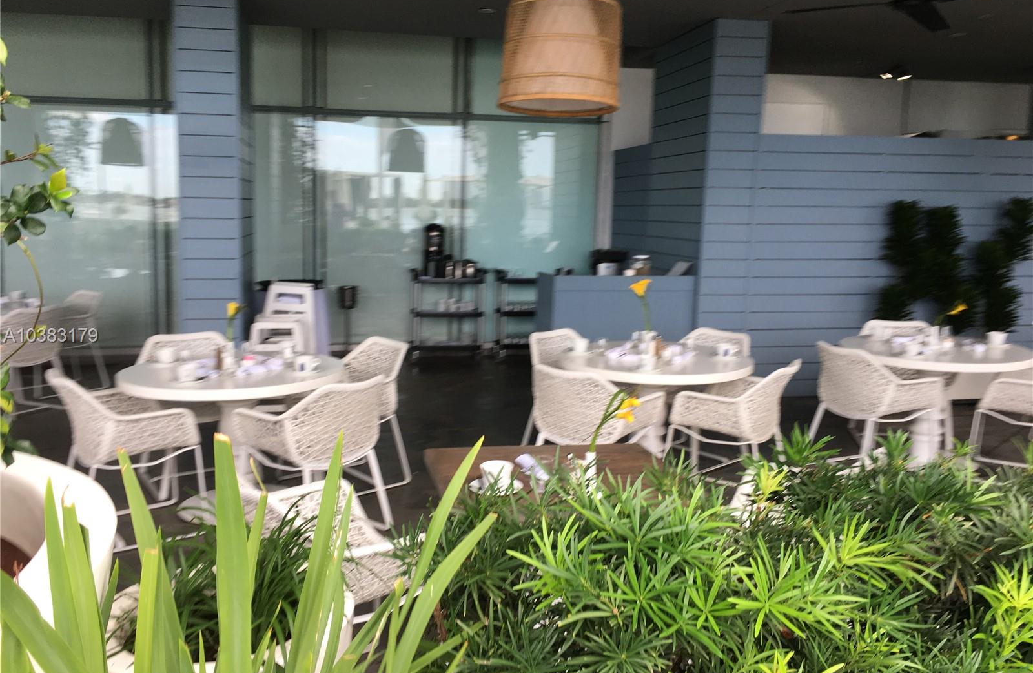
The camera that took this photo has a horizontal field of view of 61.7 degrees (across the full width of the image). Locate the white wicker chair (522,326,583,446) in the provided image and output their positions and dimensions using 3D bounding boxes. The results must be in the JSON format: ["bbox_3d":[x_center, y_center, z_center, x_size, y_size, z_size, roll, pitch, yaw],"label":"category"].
[{"bbox_3d":[0.434,0.399,5.616,0.640,0.820,0.610,-7,11,-42],"label":"white wicker chair"}]

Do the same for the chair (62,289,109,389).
[{"bbox_3d":[-3.961,0.041,7.531,0.621,0.808,0.606,6,10,35],"label":"chair"}]

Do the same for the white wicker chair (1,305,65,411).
[{"bbox_3d":[-3.872,0.173,6.659,0.610,0.820,0.640,4,9,18],"label":"white wicker chair"}]

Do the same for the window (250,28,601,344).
[{"bbox_3d":[-0.929,-1.574,9.521,3.821,3.344,0.120,-1,9,-11],"label":"window"}]

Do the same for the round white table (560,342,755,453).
[{"bbox_3d":[0.815,0.495,5.216,1.150,0.761,1.150,1,8,0],"label":"round white table"}]

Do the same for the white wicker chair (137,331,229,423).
[{"bbox_3d":[-1.884,0.436,5.113,0.640,0.820,0.610,-5,10,-33],"label":"white wicker chair"}]

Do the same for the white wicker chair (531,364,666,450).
[{"bbox_3d":[0.408,0.512,4.604,0.621,0.808,0.606,7,10,36],"label":"white wicker chair"}]

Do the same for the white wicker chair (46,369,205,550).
[{"bbox_3d":[-1.927,0.557,4.298,0.610,0.820,0.640,-6,11,-39],"label":"white wicker chair"}]

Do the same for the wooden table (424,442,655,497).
[{"bbox_3d":[0.124,0.815,2.754,0.778,0.752,0.788,-1,9,-9],"label":"wooden table"}]

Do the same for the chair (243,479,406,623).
[{"bbox_3d":[-0.624,0.775,2.792,0.606,0.808,0.621,-5,10,-34],"label":"chair"}]

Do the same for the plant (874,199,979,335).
[{"bbox_3d":[3.584,-0.543,7.556,0.820,1.261,0.420,-1,9,-11],"label":"plant"}]

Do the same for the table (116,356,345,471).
[{"bbox_3d":[-1.464,0.533,4.555,1.131,0.752,1.131,0,9,0],"label":"table"}]

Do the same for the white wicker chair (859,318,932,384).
[{"bbox_3d":[2.843,0.326,6.372,0.640,0.820,0.610,2,9,9],"label":"white wicker chair"}]

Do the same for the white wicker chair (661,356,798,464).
[{"bbox_3d":[1.187,0.496,4.747,0.606,0.808,0.621,6,10,32],"label":"white wicker chair"}]

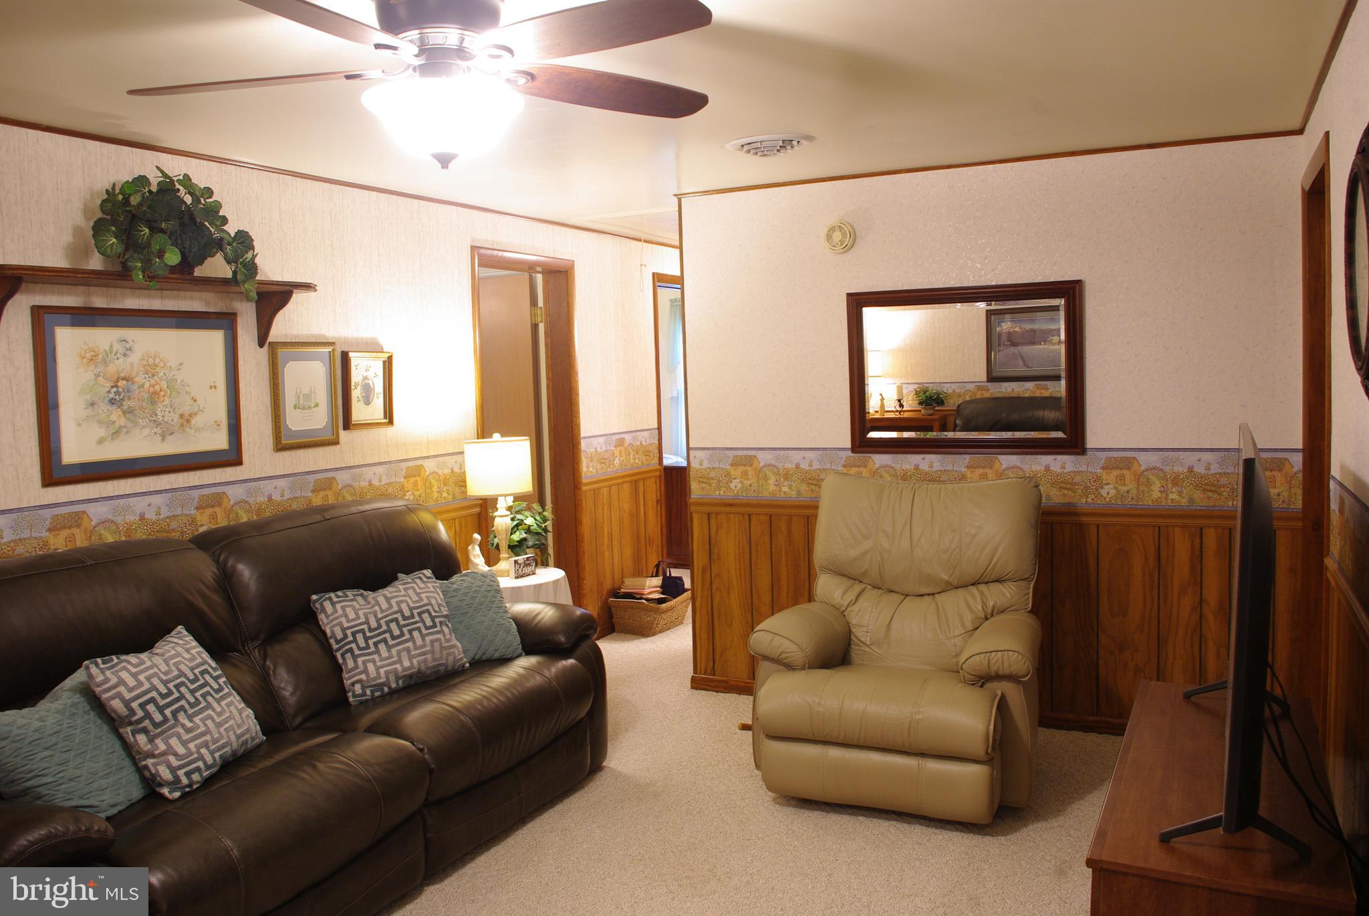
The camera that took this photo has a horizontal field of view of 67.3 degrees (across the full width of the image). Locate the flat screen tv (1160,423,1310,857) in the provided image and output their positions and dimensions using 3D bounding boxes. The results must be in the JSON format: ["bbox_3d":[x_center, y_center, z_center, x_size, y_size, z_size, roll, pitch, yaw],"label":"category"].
[{"bbox_3d":[1.318,0.345,2.462,0.260,0.797,1.240,0,5,28],"label":"flat screen tv"}]

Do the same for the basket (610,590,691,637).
[{"bbox_3d":[-0.176,0.913,6.094,0.340,0.200,0.440,0,5,28],"label":"basket"}]

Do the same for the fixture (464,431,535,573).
[{"bbox_3d":[-0.820,0.205,4.556,0.300,0.635,0.300,-2,5,0],"label":"fixture"}]

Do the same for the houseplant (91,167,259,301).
[{"bbox_3d":[-1.628,-0.719,3.307,0.320,0.410,0.560,0,5,28],"label":"houseplant"}]

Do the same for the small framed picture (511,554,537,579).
[{"bbox_3d":[-0.710,0.478,4.522,0.030,0.090,0.112,2,6,44],"label":"small framed picture"}]

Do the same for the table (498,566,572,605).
[{"bbox_3d":[-0.766,0.841,4.571,0.540,0.635,0.540,0,5,28],"label":"table"}]

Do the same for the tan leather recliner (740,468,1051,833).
[{"bbox_3d":[0.774,0.643,3.703,0.950,1.060,0.910,0,5,25],"label":"tan leather recliner"}]

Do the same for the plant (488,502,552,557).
[{"bbox_3d":[-0.736,0.348,4.653,0.280,0.310,0.290,-2,5,0],"label":"plant"}]

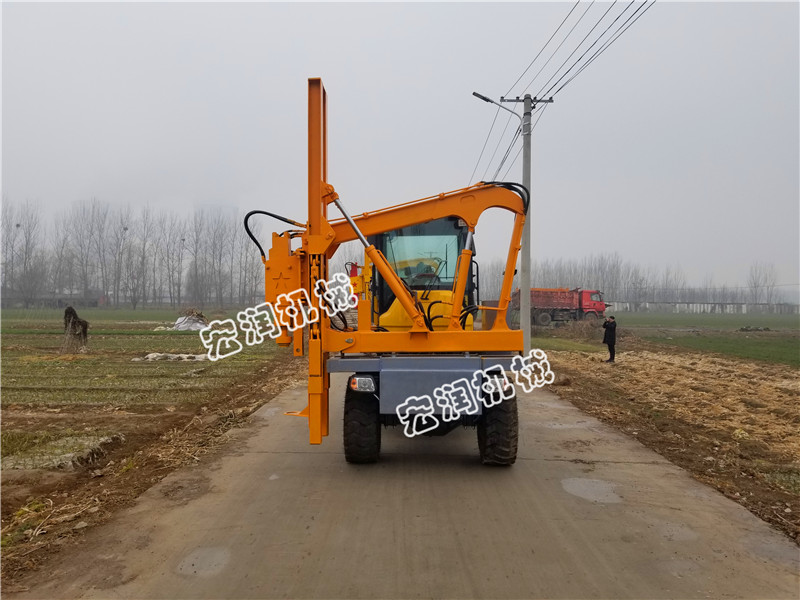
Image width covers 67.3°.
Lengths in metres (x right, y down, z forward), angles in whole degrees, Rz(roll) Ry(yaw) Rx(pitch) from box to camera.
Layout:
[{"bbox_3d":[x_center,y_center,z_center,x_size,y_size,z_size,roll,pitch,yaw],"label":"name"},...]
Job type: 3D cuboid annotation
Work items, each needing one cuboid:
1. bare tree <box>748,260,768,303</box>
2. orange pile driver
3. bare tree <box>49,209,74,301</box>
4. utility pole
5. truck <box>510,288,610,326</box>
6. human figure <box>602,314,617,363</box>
[{"bbox_3d":[83.300,-3.000,140.000,5.100,12.300,5.100,0,0,0],"label":"bare tree"},{"bbox_3d":[-0.130,-0.200,9.000,3.250,4.500,4.900,0,0,1],"label":"orange pile driver"},{"bbox_3d":[-67.600,-8.300,120.000,5.200,19.600,5.200,0,0,0],"label":"bare tree"},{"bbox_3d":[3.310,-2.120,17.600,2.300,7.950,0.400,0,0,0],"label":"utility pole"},{"bbox_3d":[14.350,0.630,54.300,8.000,3.280,2.500,0,0,-8],"label":"truck"},{"bbox_3d":[7.750,1.470,22.200,0.500,1.720,0.500,0,0,0],"label":"human figure"}]

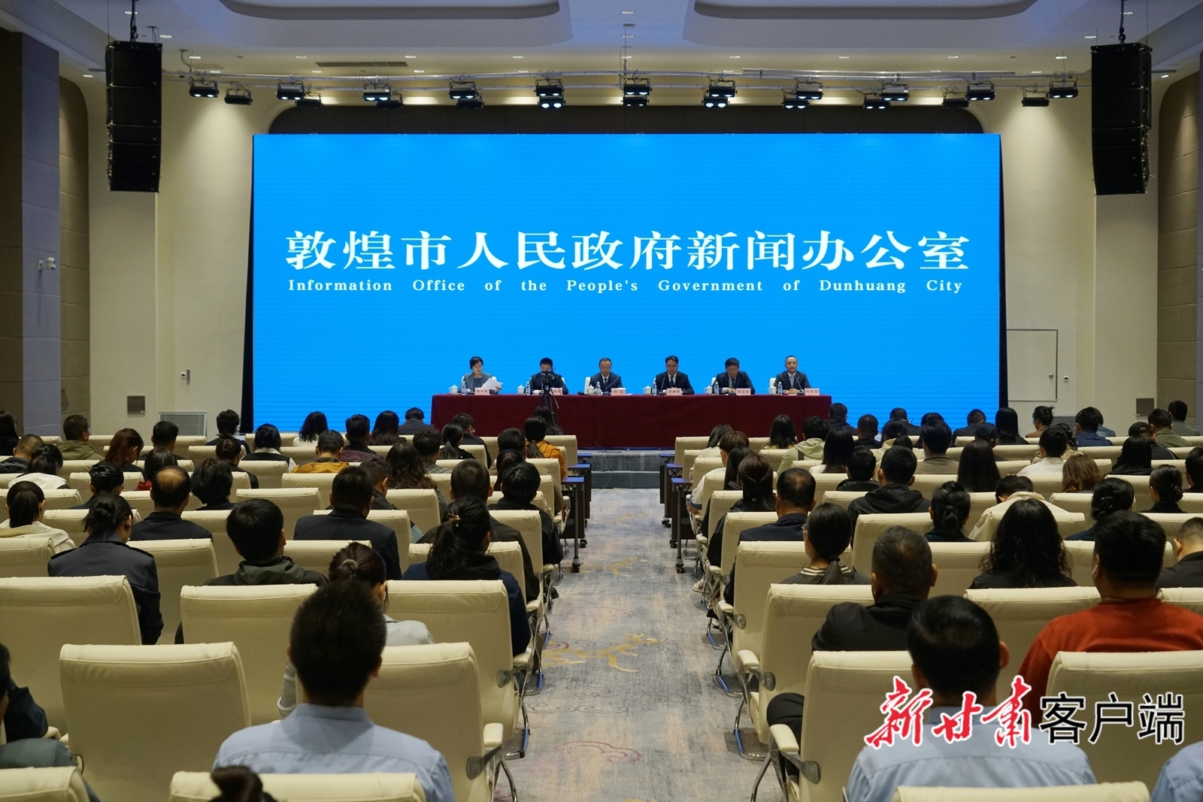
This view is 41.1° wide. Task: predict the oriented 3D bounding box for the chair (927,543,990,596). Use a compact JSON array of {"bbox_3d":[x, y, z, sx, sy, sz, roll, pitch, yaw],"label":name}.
[{"bbox_3d":[1.581,1.090,7.428,0.650,0.930,0.640,0,1,1],"label":"chair"}]

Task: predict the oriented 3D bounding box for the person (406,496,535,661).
[{"bbox_3d":[-0.517,0.973,6.320,0.500,1.220,0.750,0,1,2],"label":"person"}]

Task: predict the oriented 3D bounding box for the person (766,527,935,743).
[{"bbox_3d":[0.808,1.003,4.944,0.600,1.300,0.800,0,2,1],"label":"person"}]

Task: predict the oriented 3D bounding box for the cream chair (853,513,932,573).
[{"bbox_3d":[1.521,1.053,8.596,0.660,0.967,0.660,0,2,-9],"label":"cream chair"}]

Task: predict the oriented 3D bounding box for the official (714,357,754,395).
[{"bbox_3d":[1.859,0.025,22.494,0.550,1.248,0.750,0,2,1],"label":"official"}]

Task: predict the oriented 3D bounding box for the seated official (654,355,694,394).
[{"bbox_3d":[1.025,0.009,22.503,0.540,1.281,0.750,0,2,1],"label":"seated official"}]

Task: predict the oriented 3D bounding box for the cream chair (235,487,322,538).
[{"bbox_3d":[-2.085,1.016,10.410,0.650,0.930,0.640,0,1,-8],"label":"cream chair"}]

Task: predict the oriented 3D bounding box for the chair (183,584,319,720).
[{"bbox_3d":[-1.283,1.133,6.095,0.660,0.967,0.660,0,2,-3],"label":"chair"}]

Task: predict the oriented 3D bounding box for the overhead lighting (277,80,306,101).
[{"bbox_3d":[-4.524,-4.524,23.400,0.420,0.290,0.240,0,1,1],"label":"overhead lighting"}]

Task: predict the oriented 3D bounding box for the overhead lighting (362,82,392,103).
[{"bbox_3d":[-3.269,-4.503,23.400,0.420,0.290,0.240,0,1,1],"label":"overhead lighting"}]

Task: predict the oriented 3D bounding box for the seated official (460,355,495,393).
[{"bbox_3d":[-1.743,0.014,22.535,0.500,1.267,0.750,0,2,1],"label":"seated official"}]

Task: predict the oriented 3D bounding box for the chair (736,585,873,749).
[{"bbox_3d":[0.870,1.124,6.053,0.650,0.930,0.640,0,1,1],"label":"chair"}]

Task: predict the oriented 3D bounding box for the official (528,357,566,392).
[{"bbox_3d":[-0.763,0.025,22.524,0.540,1.248,0.750,0,2,1],"label":"official"}]

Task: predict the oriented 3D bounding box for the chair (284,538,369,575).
[{"bbox_3d":[-1.263,1.090,7.424,0.660,0.967,0.660,0,2,1],"label":"chair"}]

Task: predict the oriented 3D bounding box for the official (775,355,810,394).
[{"bbox_3d":[2.680,0.008,22.484,0.520,1.283,0.750,0,2,1],"label":"official"}]

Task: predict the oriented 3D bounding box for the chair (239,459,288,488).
[{"bbox_3d":[-2.628,0.928,12.501,0.660,0.967,0.660,0,2,1],"label":"chair"}]

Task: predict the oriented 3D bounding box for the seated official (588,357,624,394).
[{"bbox_3d":[0.067,0.017,23.000,0.520,1.260,0.780,0,1,1],"label":"seated official"}]

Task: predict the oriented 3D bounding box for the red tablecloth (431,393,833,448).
[{"bbox_3d":[0.425,0.279,22.600,5.580,0.740,0.620,0,1,1],"label":"red tablecloth"}]

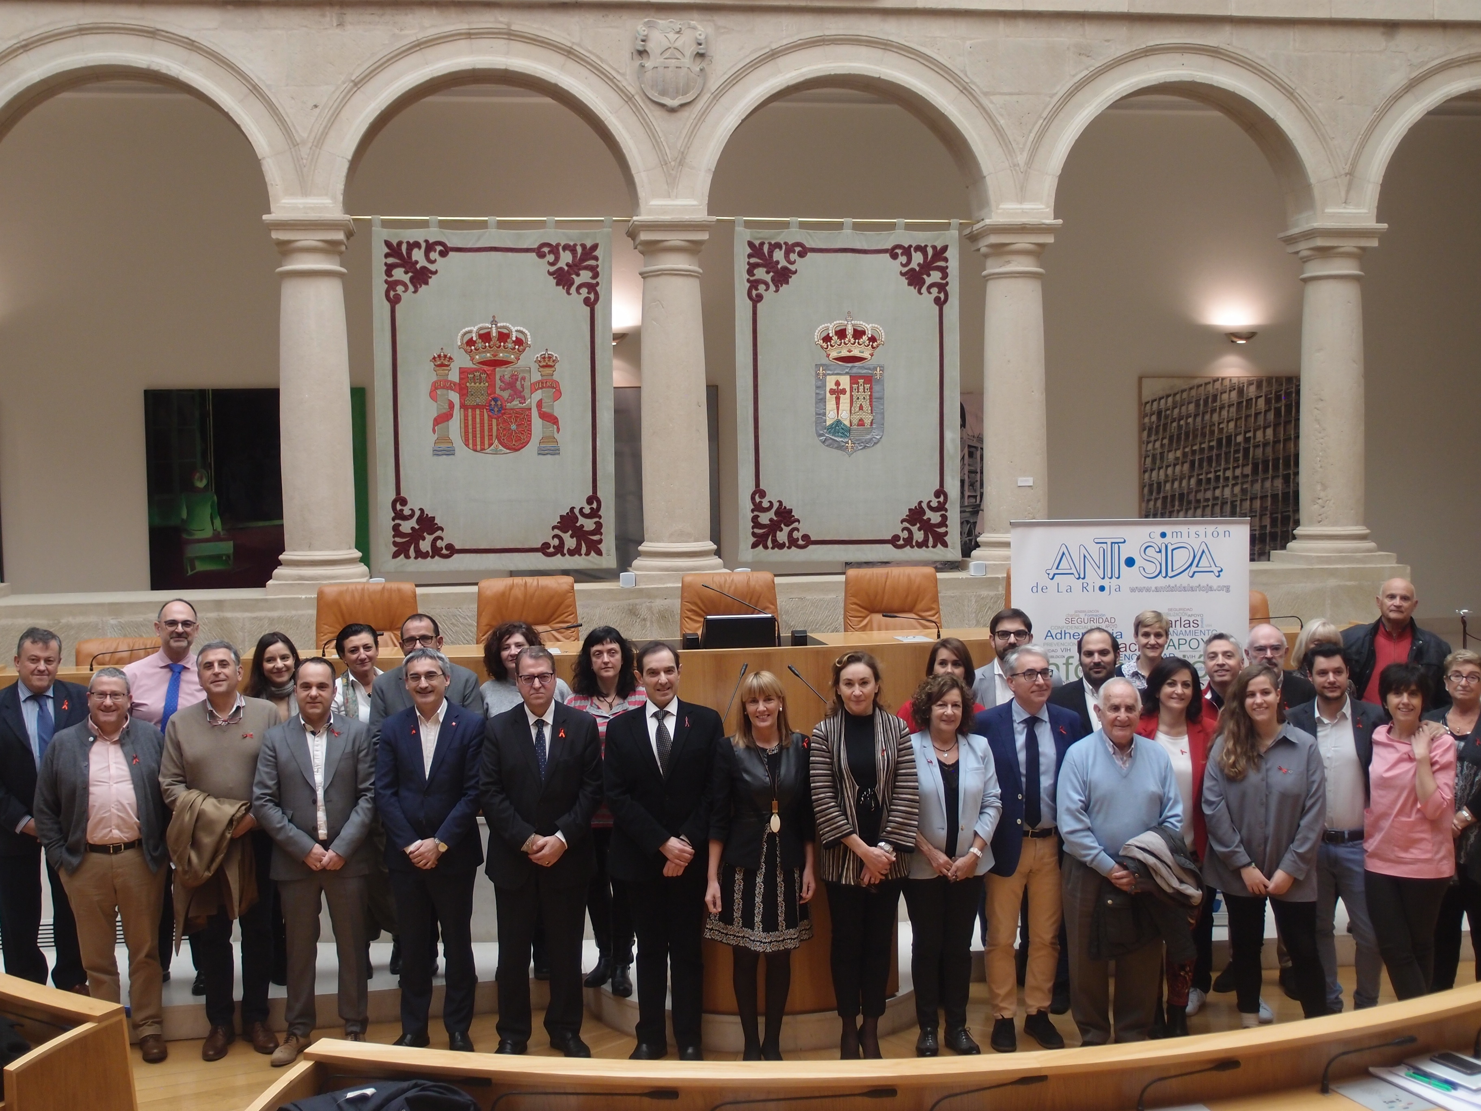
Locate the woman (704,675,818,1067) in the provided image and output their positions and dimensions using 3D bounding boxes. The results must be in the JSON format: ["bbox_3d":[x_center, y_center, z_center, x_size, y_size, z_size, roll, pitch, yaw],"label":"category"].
[{"bbox_3d":[0.083,1.319,7.033,0.470,1.651,0.340,-1,3,-3],"label":"woman"}]

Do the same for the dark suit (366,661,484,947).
[{"bbox_3d":[-1.526,1.201,7.870,0.550,1.360,0.330,-2,3,-11],"label":"dark suit"}]

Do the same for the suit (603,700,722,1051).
[{"bbox_3d":[-0.334,1.384,7.063,0.520,1.505,0.340,-1,3,-3],"label":"suit"}]

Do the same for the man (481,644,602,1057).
[{"bbox_3d":[-0.872,1.283,7.125,0.530,1.781,0.380,-1,3,-7],"label":"man"}]

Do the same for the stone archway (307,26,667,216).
[{"bbox_3d":[-1.712,-2.942,11.225,2.440,1.284,0.500,-1,3,-8],"label":"stone archway"}]

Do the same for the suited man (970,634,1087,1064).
[{"bbox_3d":[1.261,1.276,7.141,0.500,1.750,0.360,-1,3,0],"label":"suited man"}]

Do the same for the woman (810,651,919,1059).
[{"bbox_3d":[0.532,1.298,7.047,0.470,1.740,0.340,-1,3,6],"label":"woman"}]

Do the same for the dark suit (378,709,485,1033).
[{"bbox_3d":[-1.389,1.393,7.244,0.490,1.491,0.340,-1,3,-9],"label":"dark suit"}]

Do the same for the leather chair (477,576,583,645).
[{"bbox_3d":[-1.201,0.667,9.380,0.640,1.071,0.660,-1,3,-8],"label":"leather chair"}]

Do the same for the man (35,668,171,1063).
[{"bbox_3d":[-2.807,1.341,7.177,0.600,1.694,0.380,-2,3,-17],"label":"man"}]

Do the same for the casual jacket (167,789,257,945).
[{"bbox_3d":[-2.328,1.366,7.150,0.380,0.670,0.270,-2,3,-18],"label":"casual jacket"}]

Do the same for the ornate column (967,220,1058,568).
[{"bbox_3d":[1.935,-1.091,11.467,0.610,2.402,0.610,-1,3,-8],"label":"ornate column"}]

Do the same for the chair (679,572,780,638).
[{"bbox_3d":[-0.055,0.668,9.390,0.620,1.117,0.640,-1,3,-8],"label":"chair"}]

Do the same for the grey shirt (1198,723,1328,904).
[{"bbox_3d":[2.394,1.174,7.450,0.540,0.790,0.330,0,3,11],"label":"grey shirt"}]

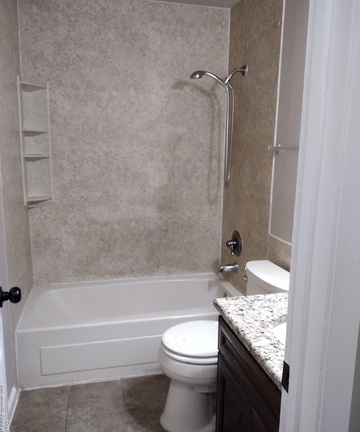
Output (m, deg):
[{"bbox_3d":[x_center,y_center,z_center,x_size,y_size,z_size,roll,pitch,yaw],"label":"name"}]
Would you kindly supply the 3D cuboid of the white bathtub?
[{"bbox_3d":[-0.304,0.768,2.739,1.515,0.379,0.760,-2,11,-13],"label":"white bathtub"}]

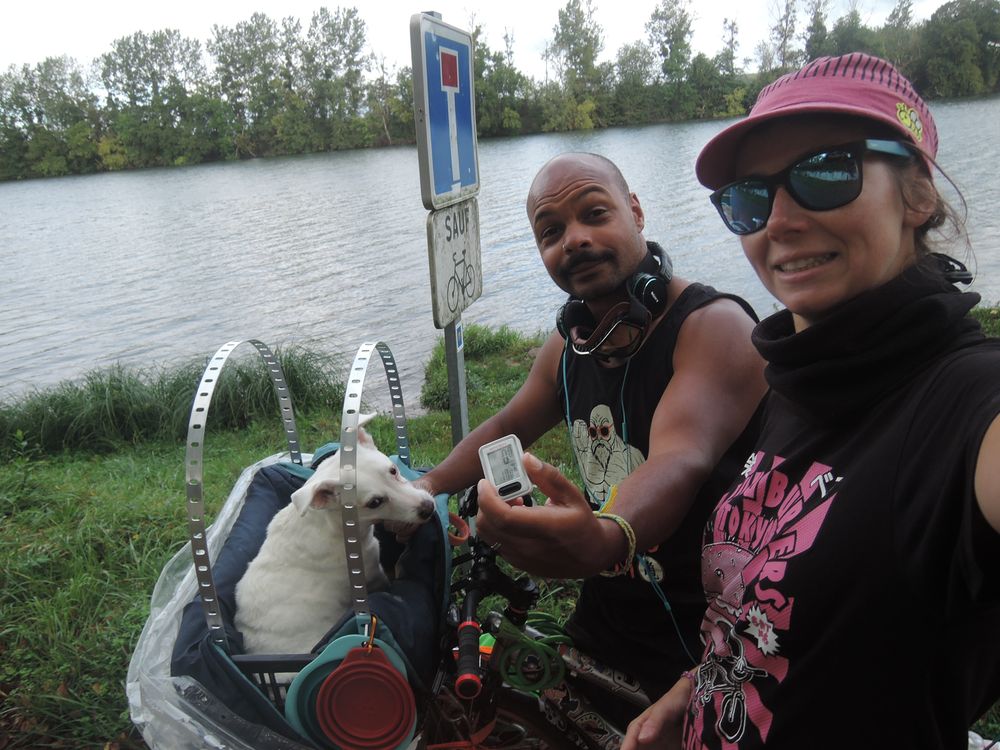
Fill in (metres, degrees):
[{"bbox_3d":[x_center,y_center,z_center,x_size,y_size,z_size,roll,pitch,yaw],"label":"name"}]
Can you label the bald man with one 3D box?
[{"bbox_3d":[0.175,0.480,1.200,0.660,1.630,0.540,-19,25,-35],"label":"bald man"}]

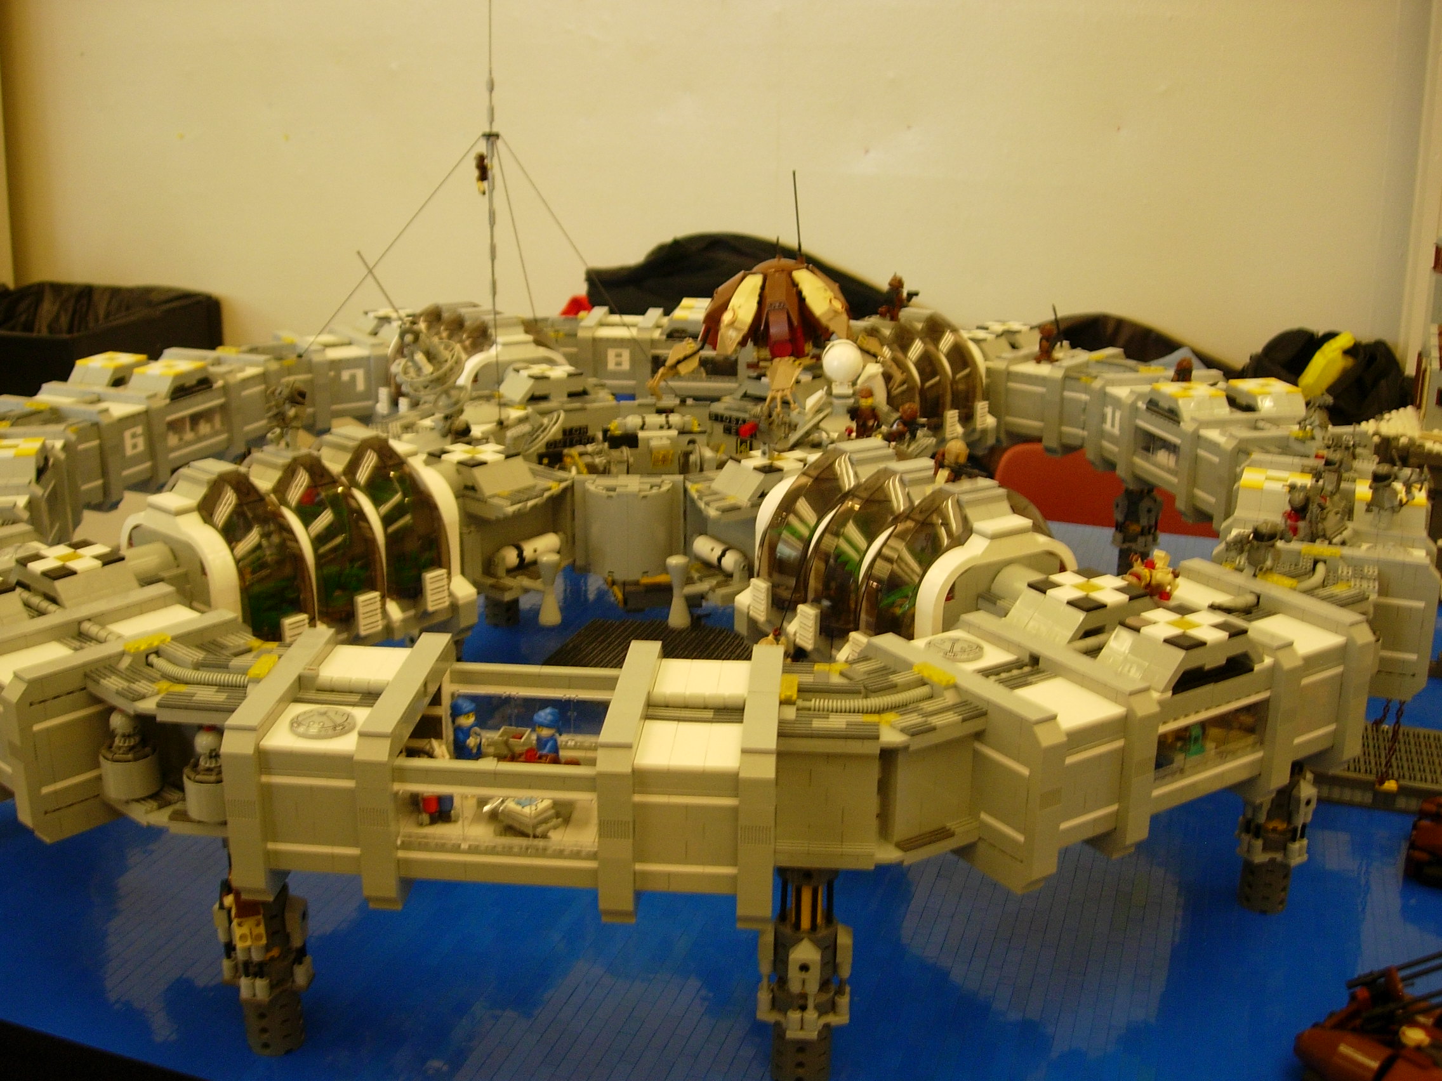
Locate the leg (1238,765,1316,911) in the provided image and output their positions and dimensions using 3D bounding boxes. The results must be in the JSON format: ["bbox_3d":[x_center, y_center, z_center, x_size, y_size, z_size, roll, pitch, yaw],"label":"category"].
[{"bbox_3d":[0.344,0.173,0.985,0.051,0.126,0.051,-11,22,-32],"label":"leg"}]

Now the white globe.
[{"bbox_3d":[0.096,-0.141,1.243,0.033,0.033,0.033,2,19,4],"label":"white globe"}]

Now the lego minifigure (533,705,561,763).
[{"bbox_3d":[-0.088,0.107,0.806,0.019,0.043,0.025,-13,23,-36],"label":"lego minifigure"}]

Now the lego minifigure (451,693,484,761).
[{"bbox_3d":[-0.132,0.103,0.815,0.019,0.043,0.025,15,23,36],"label":"lego minifigure"}]

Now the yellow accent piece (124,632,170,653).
[{"bbox_3d":[-0.299,0.053,0.825,0.008,0.004,0.024,17,24,39],"label":"yellow accent piece"}]

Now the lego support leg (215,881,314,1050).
[{"bbox_3d":[-0.241,0.215,0.836,0.051,0.128,0.051,2,18,4],"label":"lego support leg"}]

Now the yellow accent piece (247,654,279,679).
[{"bbox_3d":[-0.230,0.064,0.796,0.008,0.004,0.024,2,18,4],"label":"yellow accent piece"}]

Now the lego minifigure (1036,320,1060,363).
[{"bbox_3d":[0.323,-0.195,1.556,0.022,0.040,0.024,12,21,30],"label":"lego minifigure"}]

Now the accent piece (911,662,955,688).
[{"bbox_3d":[0.107,0.067,0.799,0.008,0.004,0.024,-11,22,-32],"label":"accent piece"}]

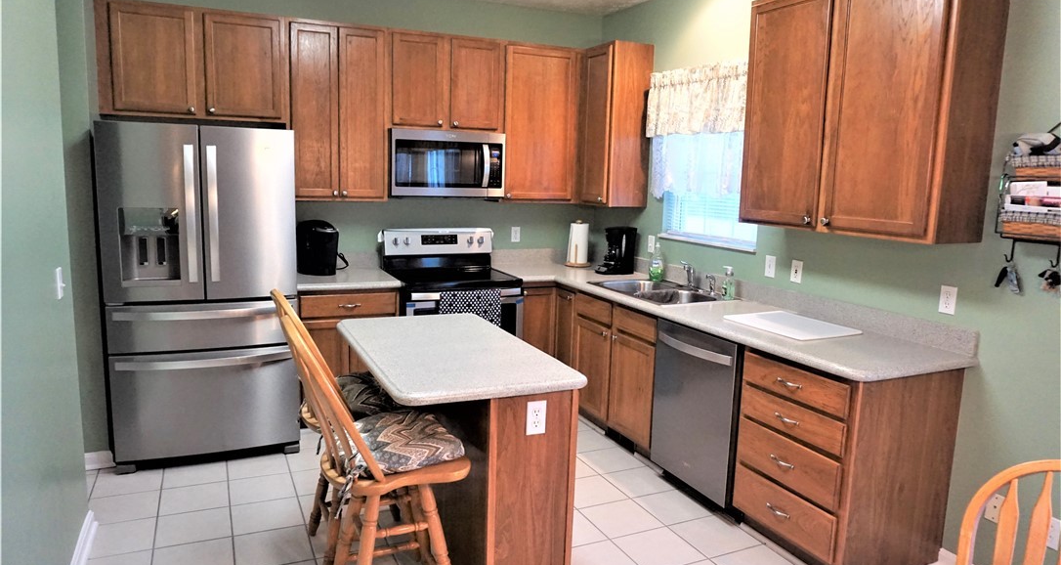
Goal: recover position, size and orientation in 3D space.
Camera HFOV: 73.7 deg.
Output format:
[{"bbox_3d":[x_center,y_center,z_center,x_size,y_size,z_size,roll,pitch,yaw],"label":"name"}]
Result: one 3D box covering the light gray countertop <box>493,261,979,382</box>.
[{"bbox_3d":[0.724,0.112,4.007,0.885,0.048,3.090,-2,10,-24],"label":"light gray countertop"}]

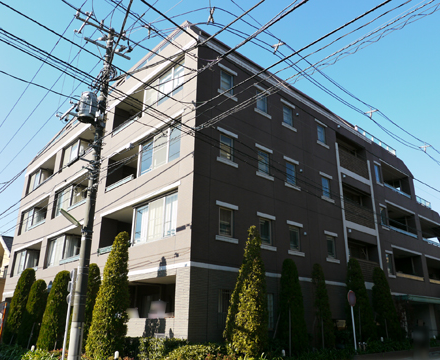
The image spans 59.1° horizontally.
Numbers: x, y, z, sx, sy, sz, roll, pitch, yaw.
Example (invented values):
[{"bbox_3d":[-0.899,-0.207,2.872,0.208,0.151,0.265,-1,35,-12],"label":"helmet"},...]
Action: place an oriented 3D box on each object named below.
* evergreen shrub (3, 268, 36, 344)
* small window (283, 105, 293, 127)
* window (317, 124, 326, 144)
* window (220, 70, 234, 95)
[{"bbox_3d":[-10.407,6.678,20.593,1.249,3.872,1.249,18,-27,-39],"label":"evergreen shrub"},{"bbox_3d":[3.369,-3.125,19.226,0.708,1.020,0.146,18,-27,-39],"label":"small window"},{"bbox_3d":[5.273,-2.318,20.229,0.740,1.000,0.140,18,-27,-39],"label":"window"},{"bbox_3d":[0.292,-3.947,15.991,0.740,1.000,0.140,18,-27,-39],"label":"window"}]

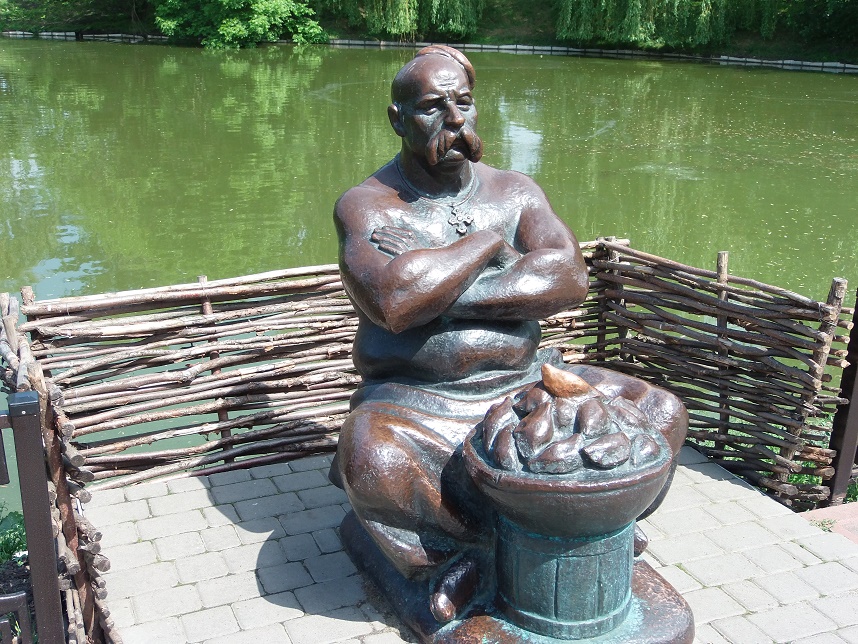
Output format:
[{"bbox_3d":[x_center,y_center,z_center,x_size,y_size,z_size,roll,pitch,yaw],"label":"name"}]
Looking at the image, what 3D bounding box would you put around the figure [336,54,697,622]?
[{"bbox_3d":[0.157,-0.055,2.465,0.790,1.175,0.770,-6,19,-21],"label":"figure"}]

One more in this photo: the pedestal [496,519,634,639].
[{"bbox_3d":[0.306,0.517,2.251,0.300,0.225,0.300,1,18,0],"label":"pedestal"}]

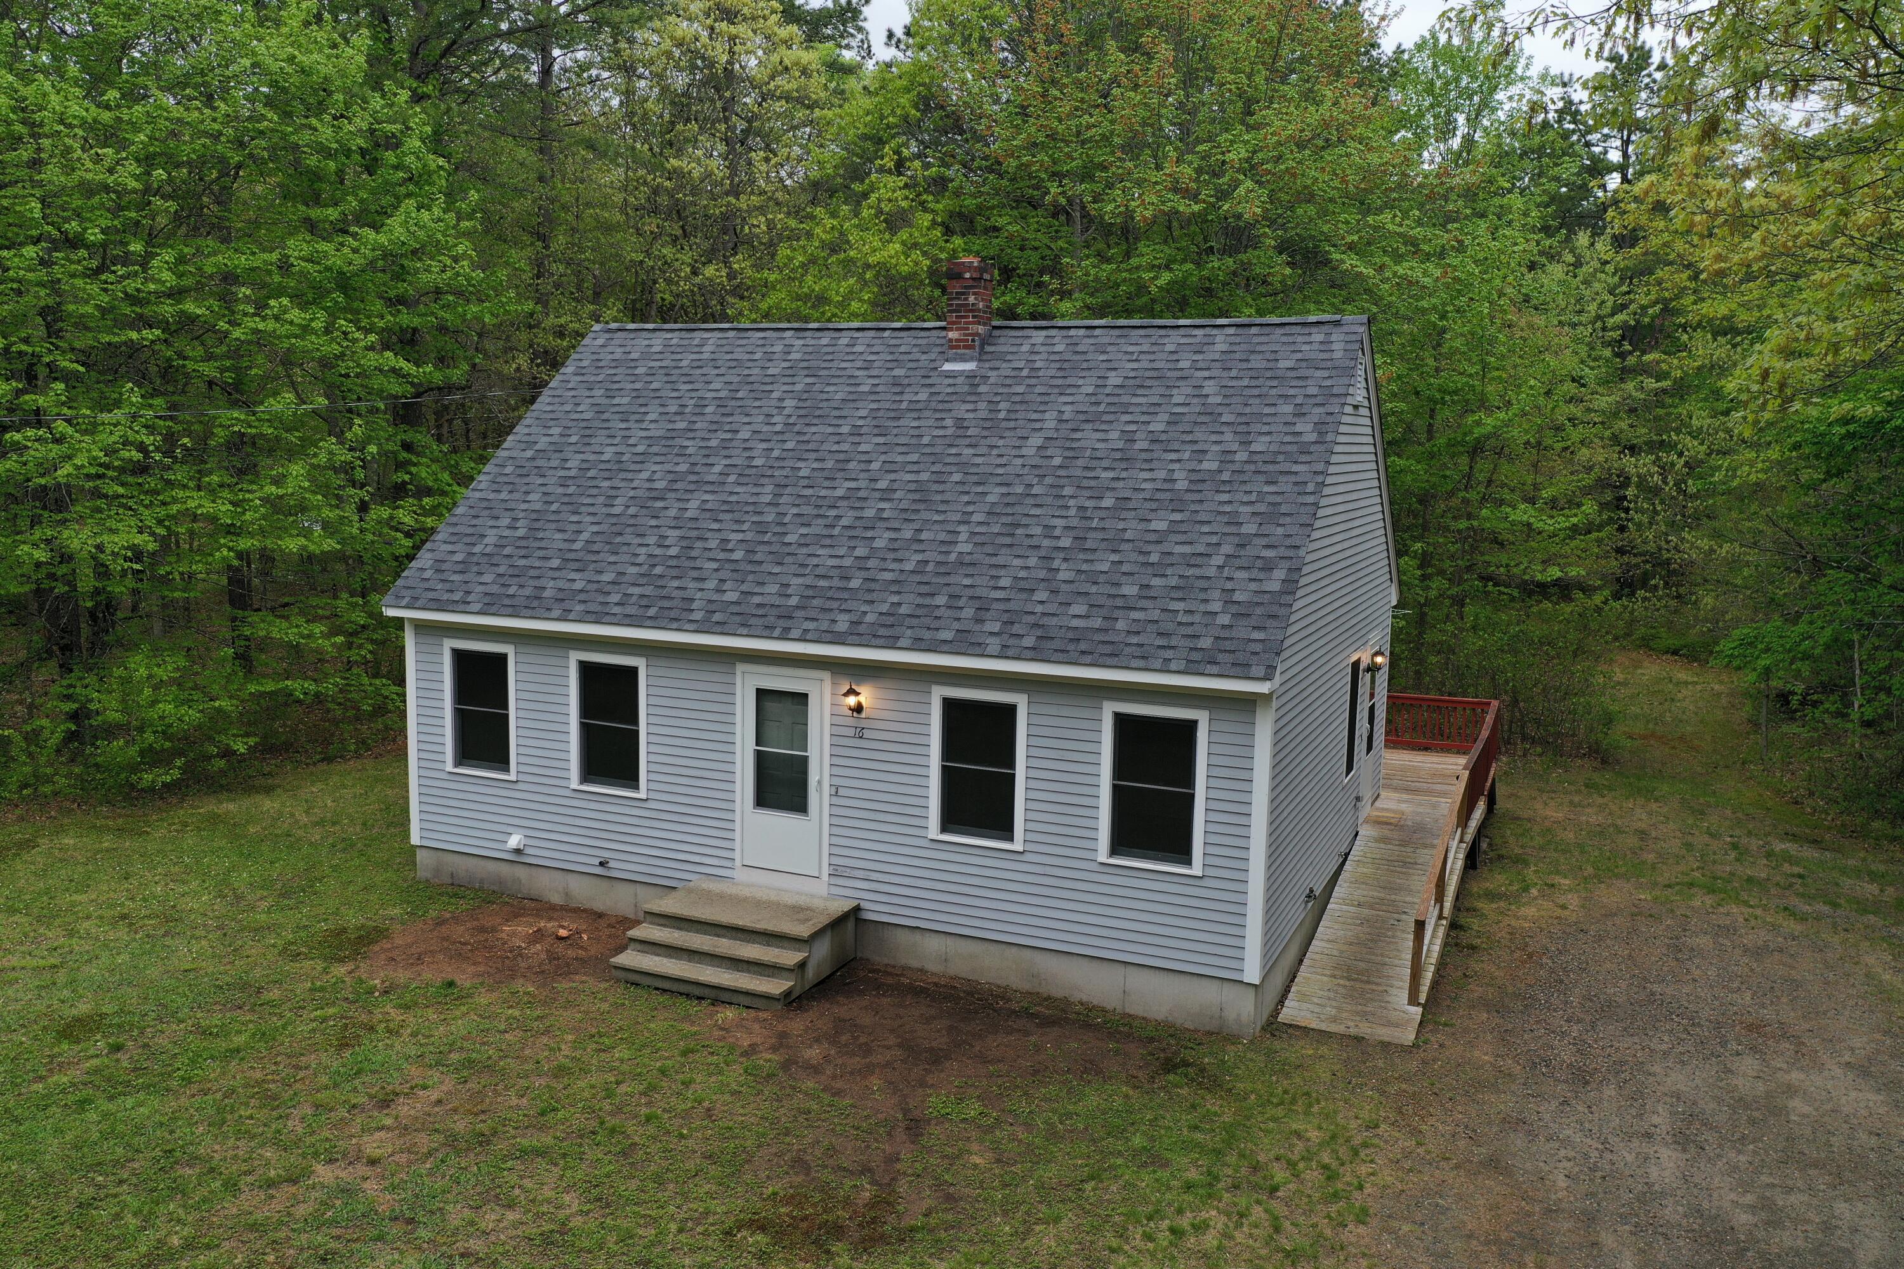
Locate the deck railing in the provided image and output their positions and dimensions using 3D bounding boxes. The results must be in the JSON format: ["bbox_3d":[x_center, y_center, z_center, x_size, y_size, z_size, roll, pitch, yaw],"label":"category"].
[{"bbox_3d":[5.474,2.196,18.189,1.740,1.460,9.350,5,9,24],"label":"deck railing"}]

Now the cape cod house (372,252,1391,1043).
[{"bbox_3d":[-0.231,-0.802,17.970,9.960,7.330,8.120,5,9,24],"label":"cape cod house"}]

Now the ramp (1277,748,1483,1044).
[{"bbox_3d":[5.569,2.721,17.801,1.240,0.630,9.900,5,9,24],"label":"ramp"}]

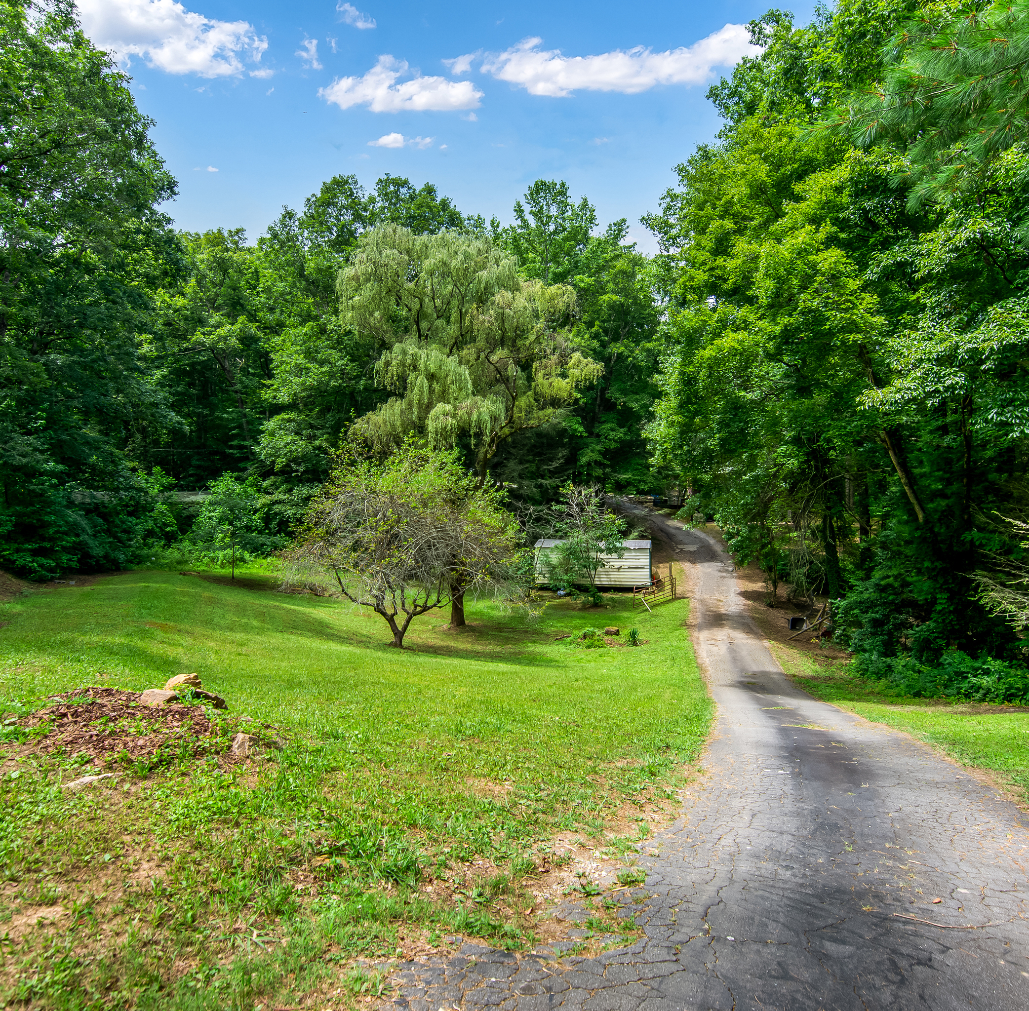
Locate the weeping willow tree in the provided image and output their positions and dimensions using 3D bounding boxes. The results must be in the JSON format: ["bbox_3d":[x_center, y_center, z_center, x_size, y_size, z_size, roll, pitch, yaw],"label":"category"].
[{"bbox_3d":[-1.850,-3.200,28.500,11.000,16.300,10.500,0,0,0],"label":"weeping willow tree"}]

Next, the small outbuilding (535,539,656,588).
[{"bbox_3d":[4.650,3.300,39.000,6.700,2.550,3.000,0,0,10],"label":"small outbuilding"}]

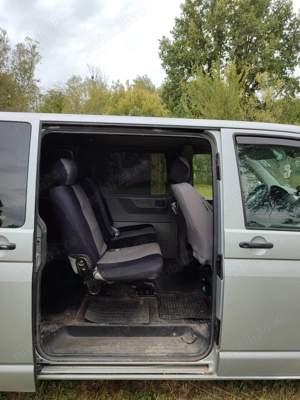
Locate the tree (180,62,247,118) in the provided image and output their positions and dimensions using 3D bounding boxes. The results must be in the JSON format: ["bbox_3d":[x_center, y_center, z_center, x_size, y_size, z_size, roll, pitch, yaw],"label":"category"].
[{"bbox_3d":[3.659,-4.306,17.610,4.112,8.007,3.701,2,7,0],"label":"tree"}]

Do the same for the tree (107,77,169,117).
[{"bbox_3d":[-0.935,-4.446,19.622,4.292,7.566,3.863,2,7,0],"label":"tree"}]

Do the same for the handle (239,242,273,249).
[{"bbox_3d":[0.642,0.279,1.771,0.202,0.035,0.050,1,7,-1],"label":"handle"}]

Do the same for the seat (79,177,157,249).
[{"bbox_3d":[-0.370,0.104,3.011,0.840,0.880,0.530,1,7,-1],"label":"seat"}]

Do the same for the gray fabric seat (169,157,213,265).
[{"bbox_3d":[0.524,0.143,2.286,0.770,0.940,0.530,1,7,-1],"label":"gray fabric seat"}]

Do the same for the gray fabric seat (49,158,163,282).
[{"bbox_3d":[-0.354,0.145,2.422,0.850,0.935,0.530,1,7,-1],"label":"gray fabric seat"}]

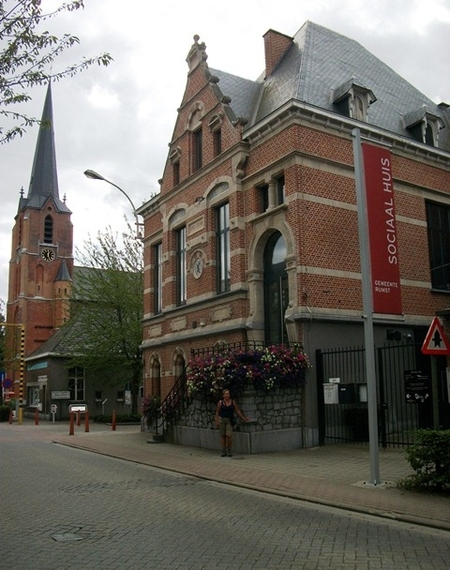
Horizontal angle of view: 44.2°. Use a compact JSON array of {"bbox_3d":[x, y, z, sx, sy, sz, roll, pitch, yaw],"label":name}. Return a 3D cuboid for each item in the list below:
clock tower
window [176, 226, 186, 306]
[{"bbox_3d":[-23.066,-6.085,69.601,6.800,42.331,6.800,6,-13,-31],"label":"clock tower"},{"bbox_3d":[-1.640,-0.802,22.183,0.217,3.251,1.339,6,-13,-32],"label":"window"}]

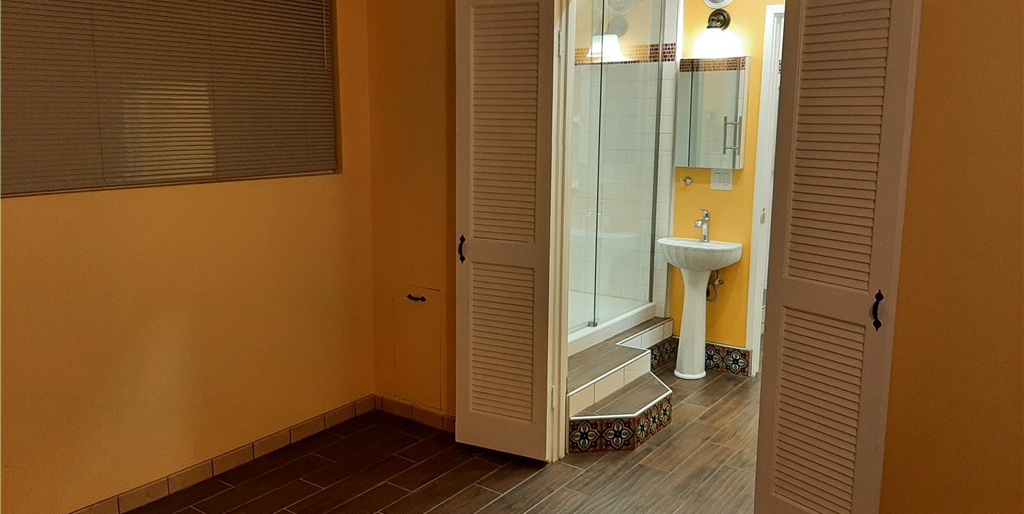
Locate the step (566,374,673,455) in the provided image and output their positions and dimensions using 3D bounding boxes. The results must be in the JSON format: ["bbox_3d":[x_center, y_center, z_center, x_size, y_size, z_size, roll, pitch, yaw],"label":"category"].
[{"bbox_3d":[0.603,0.781,3.825,0.235,0.172,0.830,8,13,35],"label":"step"}]

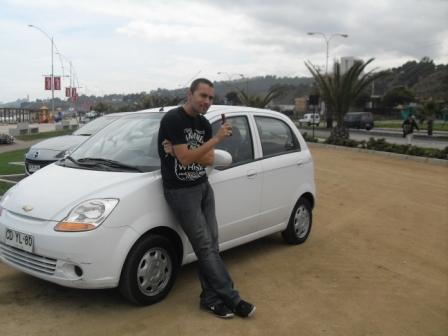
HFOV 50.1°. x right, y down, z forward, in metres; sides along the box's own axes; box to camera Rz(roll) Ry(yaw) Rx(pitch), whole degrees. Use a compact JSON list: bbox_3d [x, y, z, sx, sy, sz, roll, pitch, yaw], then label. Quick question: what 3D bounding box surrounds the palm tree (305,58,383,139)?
[{"bbox_3d":[6.613,-3.712,26.500,4.300,4.650,4.200,2,6,0],"label":"palm tree"}]

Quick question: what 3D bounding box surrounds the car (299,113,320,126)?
[{"bbox_3d":[12.211,-6.762,68.000,1.680,1.850,4.000,-2,7,-30],"label":"car"}]

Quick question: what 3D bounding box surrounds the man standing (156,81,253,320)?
[{"bbox_3d":[-0.172,0.193,3.505,0.580,1.690,0.630,-3,8,-35],"label":"man standing"}]

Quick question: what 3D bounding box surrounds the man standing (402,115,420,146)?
[{"bbox_3d":[11.746,-2.417,30.000,0.750,1.700,0.600,0,7,-17],"label":"man standing"}]

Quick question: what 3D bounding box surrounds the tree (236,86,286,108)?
[{"bbox_3d":[3.277,-5.337,43.000,4.200,4.100,4.200,2,6,0],"label":"tree"}]

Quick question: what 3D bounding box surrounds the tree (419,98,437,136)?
[{"bbox_3d":[18.697,-4.721,44.000,1.900,3.500,1.900,2,6,0],"label":"tree"}]

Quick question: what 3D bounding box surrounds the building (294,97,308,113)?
[{"bbox_3d":[24.431,-19.171,150.000,5.000,6.000,5.000,4,7,17],"label":"building"}]

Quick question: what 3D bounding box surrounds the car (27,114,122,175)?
[{"bbox_3d":[-1.700,-0.348,9.100,1.690,1.460,4.150,7,8,36],"label":"car"}]

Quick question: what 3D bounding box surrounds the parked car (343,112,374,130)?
[{"bbox_3d":[14.774,-5.018,53.000,1.780,1.930,4.600,-1,7,-25],"label":"parked car"}]

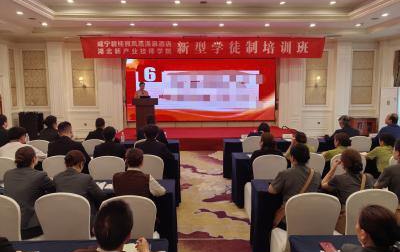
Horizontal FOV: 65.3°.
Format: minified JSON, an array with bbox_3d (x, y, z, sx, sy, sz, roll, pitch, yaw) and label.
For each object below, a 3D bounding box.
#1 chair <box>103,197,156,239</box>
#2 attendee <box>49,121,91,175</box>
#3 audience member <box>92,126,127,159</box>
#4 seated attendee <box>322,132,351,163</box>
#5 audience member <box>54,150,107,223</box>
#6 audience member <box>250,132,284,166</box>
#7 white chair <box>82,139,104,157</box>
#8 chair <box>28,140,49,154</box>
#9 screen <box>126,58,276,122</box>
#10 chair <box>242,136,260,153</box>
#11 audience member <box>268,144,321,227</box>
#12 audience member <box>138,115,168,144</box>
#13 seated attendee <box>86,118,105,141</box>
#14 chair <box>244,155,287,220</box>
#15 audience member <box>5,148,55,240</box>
[{"bbox_3d":[-0.570,0.993,2.790,0.470,0.930,0.560,0,6,-1],"label":"chair"},{"bbox_3d":[-1.809,0.615,4.466,0.550,1.310,0.780,0,6,6],"label":"attendee"},{"bbox_3d":[-1.286,0.635,4.527,0.520,1.240,0.780,-1,7,-2],"label":"audience member"},{"bbox_3d":[1.870,0.673,4.404,0.520,1.200,0.720,-2,7,-14],"label":"seated attendee"},{"bbox_3d":[-1.159,0.836,3.106,0.530,1.170,0.780,0,7,4],"label":"audience member"},{"bbox_3d":[0.930,0.676,4.385,0.520,1.200,0.720,0,6,-2],"label":"audience member"},{"bbox_3d":[-1.815,0.671,5.643,0.460,0.940,0.560,0,6,-2],"label":"white chair"},{"bbox_3d":[-2.705,0.680,5.589,0.460,0.940,0.560,0,6,-2],"label":"chair"},{"bbox_3d":[0.040,-1.337,11.724,5.640,2.340,0.100,0,6,1],"label":"screen"},{"bbox_3d":[1.010,0.638,5.910,0.470,0.930,0.560,0,6,-1],"label":"chair"},{"bbox_3d":[0.930,0.795,3.053,0.500,1.240,0.780,-1,6,-8],"label":"audience member"},{"bbox_3d":[-0.891,0.456,5.914,0.540,1.300,0.780,0,6,-2],"label":"audience member"},{"bbox_3d":[-1.850,0.468,5.941,0.520,1.260,0.720,0,6,2],"label":"seated attendee"},{"bbox_3d":[0.915,0.819,4.320,0.490,0.930,0.560,0,6,-1],"label":"chair"},{"bbox_3d":[-1.614,0.805,3.013,0.480,1.250,0.780,0,6,6],"label":"audience member"}]

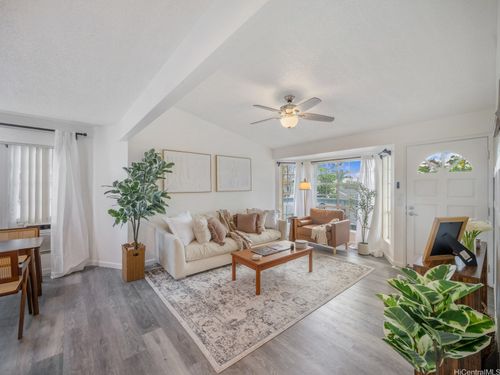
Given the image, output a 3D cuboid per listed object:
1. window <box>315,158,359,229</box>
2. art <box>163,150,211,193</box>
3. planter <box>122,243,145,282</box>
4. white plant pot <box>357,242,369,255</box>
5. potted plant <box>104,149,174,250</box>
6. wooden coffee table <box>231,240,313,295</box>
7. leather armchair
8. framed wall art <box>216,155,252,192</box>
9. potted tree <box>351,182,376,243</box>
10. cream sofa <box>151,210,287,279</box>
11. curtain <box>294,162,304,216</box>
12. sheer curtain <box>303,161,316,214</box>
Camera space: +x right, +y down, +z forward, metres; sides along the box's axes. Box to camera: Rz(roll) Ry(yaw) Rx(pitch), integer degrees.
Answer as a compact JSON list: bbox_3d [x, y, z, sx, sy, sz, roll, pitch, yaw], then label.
[{"bbox_3d":[2.021,0.171,4.806,0.100,1.635,1.240,0,0,-38],"label":"window"},{"bbox_3d":[-1.214,-0.293,4.048,1.020,0.800,0.035,0,0,-40],"label":"art"},{"bbox_3d":[-1.715,1.100,3.001,0.235,0.475,0.250,0,0,-42],"label":"planter"},{"bbox_3d":[2.309,1.240,4.114,0.210,0.205,0.210,0,0,0],"label":"white plant pot"},{"bbox_3d":[-1.633,0.163,3.001,0.820,1.470,0.760,0,0,-40],"label":"potted plant"},{"bbox_3d":[0.367,1.150,3.075,1.170,0.380,0.555,0,0,-39],"label":"wooden coffee table"},{"bbox_3d":[1.646,0.931,4.585,0.720,0.810,0.970,0,0,-40],"label":"leather armchair"},{"bbox_3d":[-0.347,-0.308,4.783,1.030,0.810,0.035,0,0,-40],"label":"framed wall art"},{"bbox_3d":[2.317,0.510,4.127,0.420,1.206,0.450,0,0,-40],"label":"potted tree"},{"bbox_3d":[-0.442,0.938,4.105,2.533,0.804,0.938,0,0,-40],"label":"cream sofa"},{"bbox_3d":[1.338,0.342,5.467,0.280,1.997,0.130,0,0,6],"label":"curtain"},{"bbox_3d":[1.542,0.342,5.239,0.130,1.997,0.360,0,0,-38],"label":"sheer curtain"}]

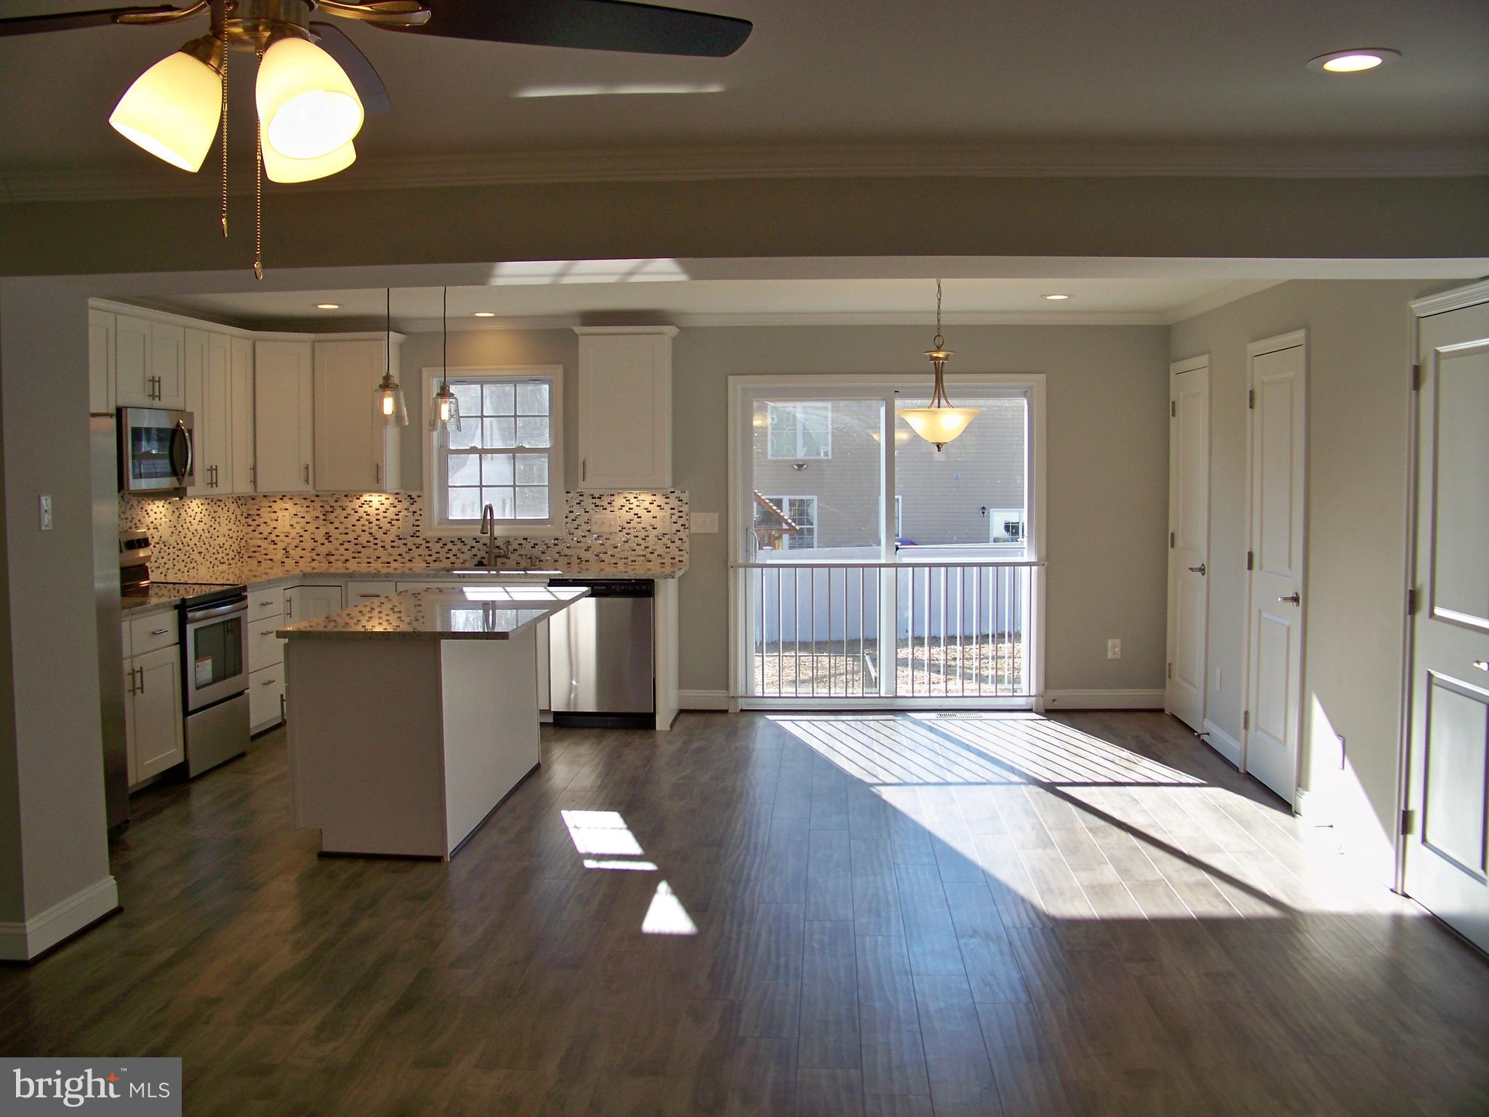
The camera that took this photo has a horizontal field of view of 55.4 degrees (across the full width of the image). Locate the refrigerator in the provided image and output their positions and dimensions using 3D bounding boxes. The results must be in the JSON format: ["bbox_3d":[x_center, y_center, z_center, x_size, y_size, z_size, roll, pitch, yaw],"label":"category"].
[{"bbox_3d":[-2.994,0.306,5.581,0.760,1.770,0.900,0,4,3],"label":"refrigerator"}]

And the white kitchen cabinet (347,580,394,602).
[{"bbox_3d":[-2.158,0.512,8.603,0.297,0.815,0.600,0,4,3],"label":"white kitchen cabinet"}]

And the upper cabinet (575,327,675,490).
[{"bbox_3d":[-0.689,-0.897,8.500,0.570,0.950,0.370,0,4,4],"label":"upper cabinet"}]

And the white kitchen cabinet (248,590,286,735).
[{"bbox_3d":[-2.907,0.569,7.778,0.620,0.890,0.470,0,4,4],"label":"white kitchen cabinet"}]

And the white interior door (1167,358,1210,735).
[{"bbox_3d":[2.550,-0.067,8.149,0.080,2.100,0.800,0,4,3],"label":"white interior door"}]

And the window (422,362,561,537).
[{"bbox_3d":[-1.550,-0.661,8.786,0.890,1.050,0.120,0,4,4],"label":"window"}]

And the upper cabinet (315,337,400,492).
[{"bbox_3d":[-2.343,-0.865,8.615,0.460,0.910,0.350,0,4,4],"label":"upper cabinet"}]

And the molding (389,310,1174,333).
[{"bbox_3d":[0.058,-1.443,8.613,5.050,0.090,0.090,0,4,3],"label":"molding"}]

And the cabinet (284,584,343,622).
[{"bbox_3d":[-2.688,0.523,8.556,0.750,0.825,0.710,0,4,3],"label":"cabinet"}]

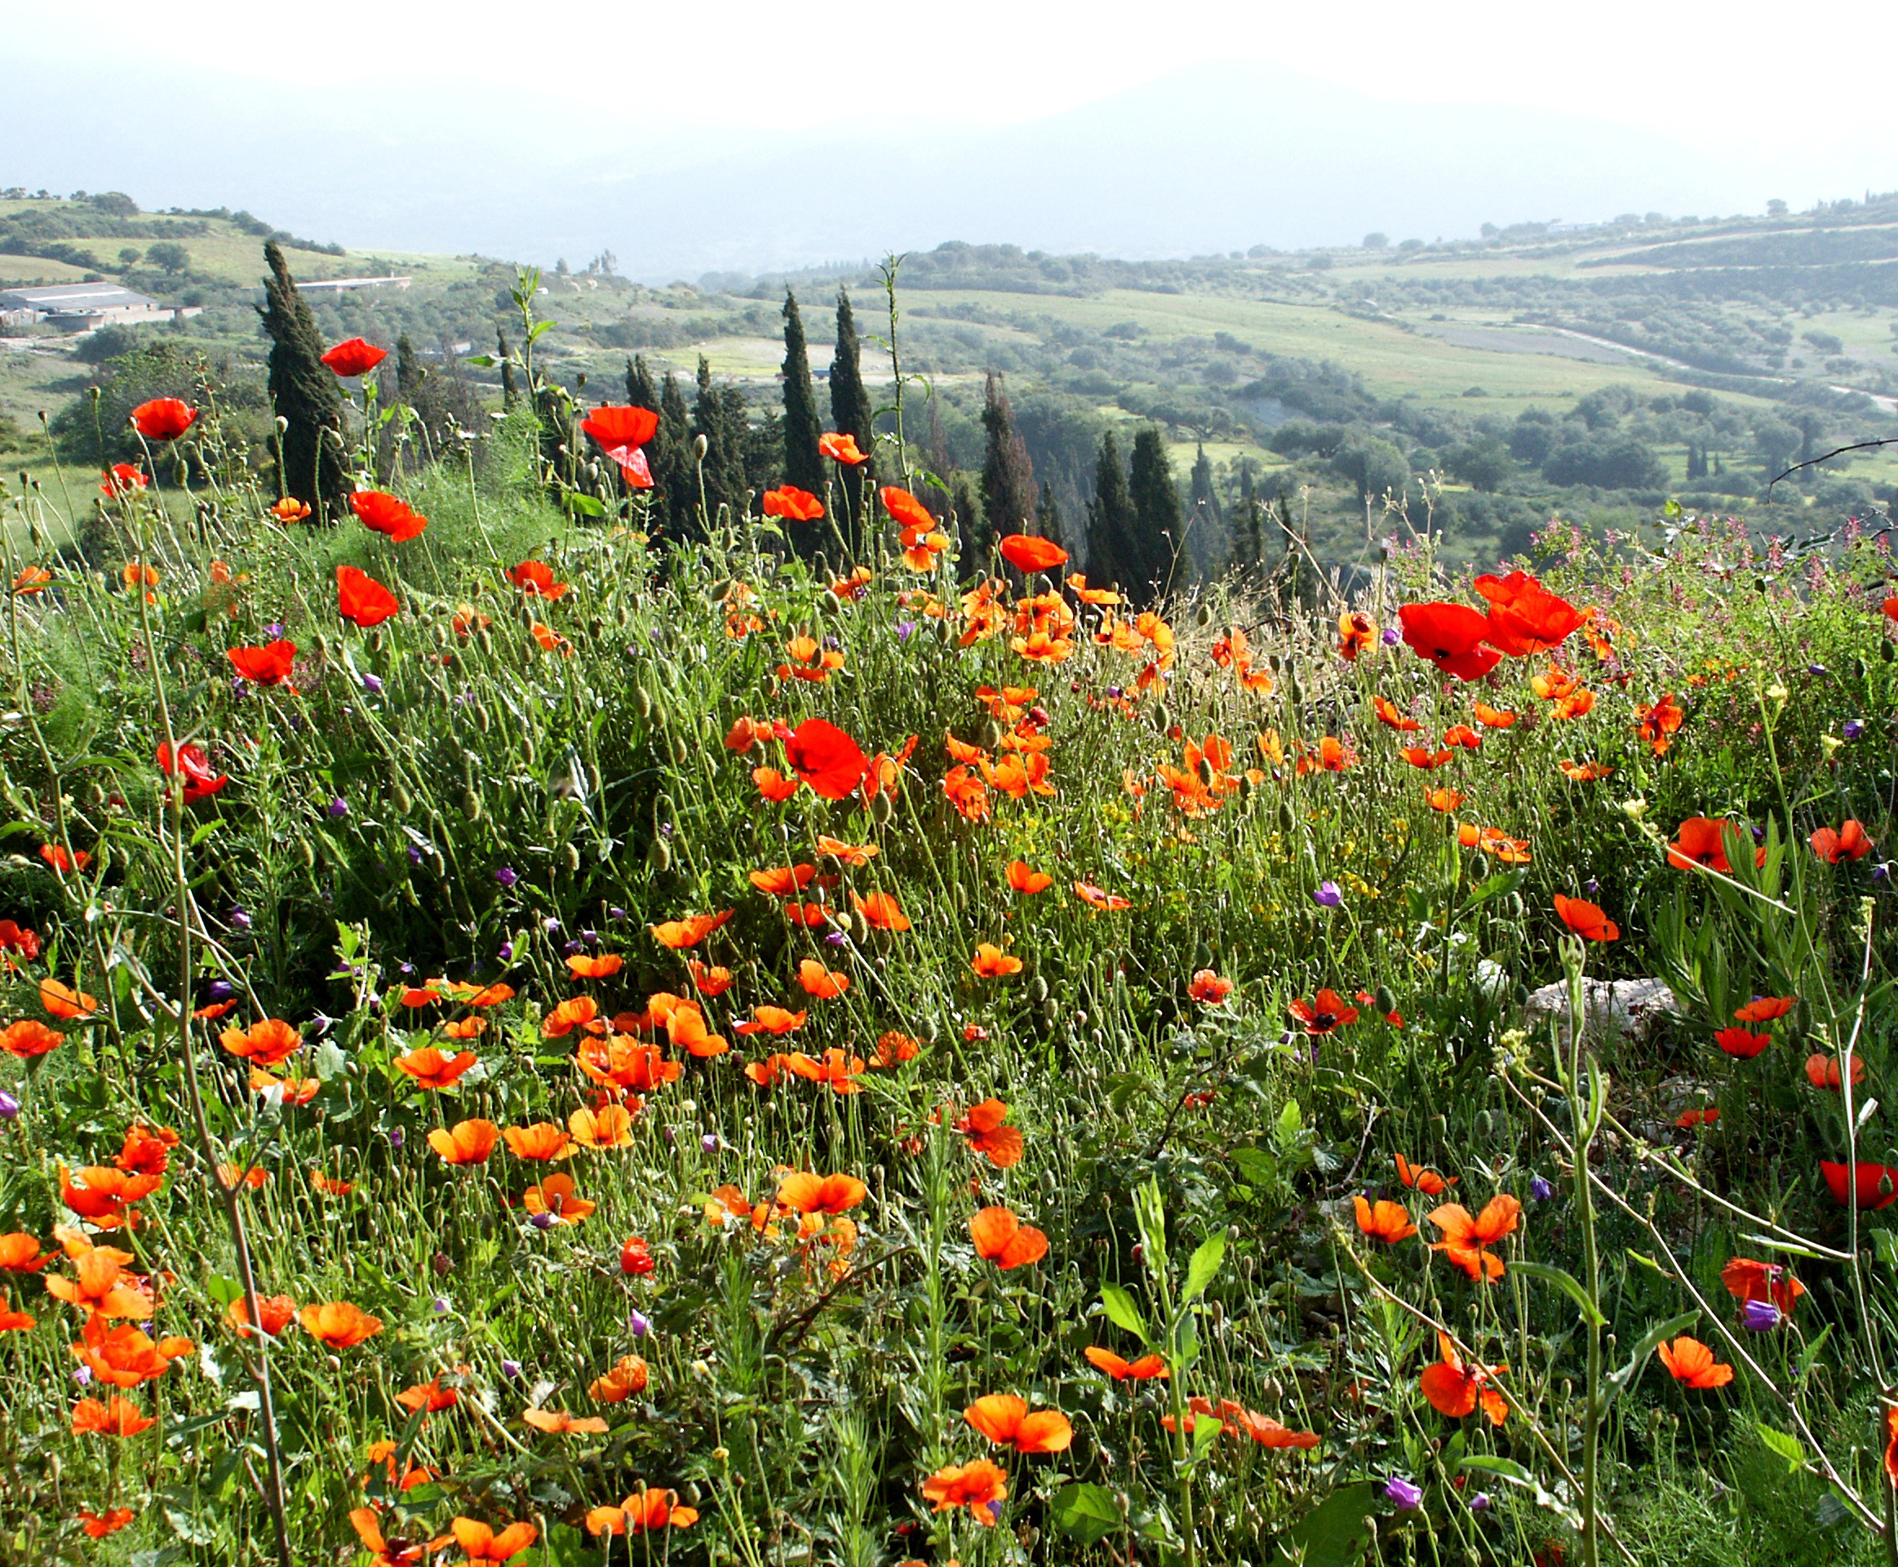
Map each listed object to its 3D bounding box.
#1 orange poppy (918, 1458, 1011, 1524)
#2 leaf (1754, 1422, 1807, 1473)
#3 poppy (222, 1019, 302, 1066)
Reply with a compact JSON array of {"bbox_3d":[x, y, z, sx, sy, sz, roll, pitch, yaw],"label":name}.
[{"bbox_3d":[0.010,0.444,2.500,0.055,0.030,0.048,0,27,0],"label":"orange poppy"},{"bbox_3d":[0.522,0.416,2.500,0.042,0.019,0.014,42,-12,6],"label":"leaf"},{"bbox_3d":[-0.554,0.208,3.200,0.064,0.032,0.060,-3,13,0],"label":"poppy"}]

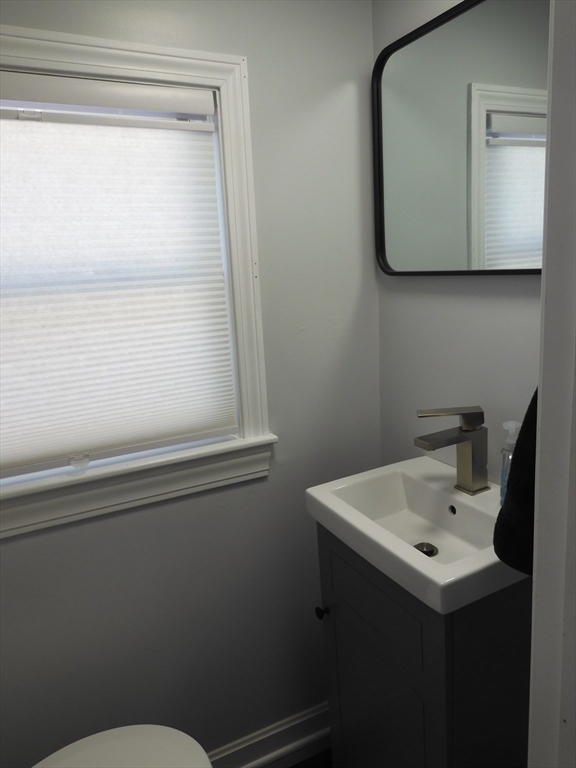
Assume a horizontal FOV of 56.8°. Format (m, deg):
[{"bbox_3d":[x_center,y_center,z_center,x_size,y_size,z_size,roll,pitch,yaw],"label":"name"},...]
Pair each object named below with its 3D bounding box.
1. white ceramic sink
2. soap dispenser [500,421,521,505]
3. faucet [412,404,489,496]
[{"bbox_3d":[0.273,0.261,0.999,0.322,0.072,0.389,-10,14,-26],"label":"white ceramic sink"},{"bbox_3d":[0.405,0.143,0.950,0.042,0.158,0.051,-5,13,-5],"label":"soap dispenser"},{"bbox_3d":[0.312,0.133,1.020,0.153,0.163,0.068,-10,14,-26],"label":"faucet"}]

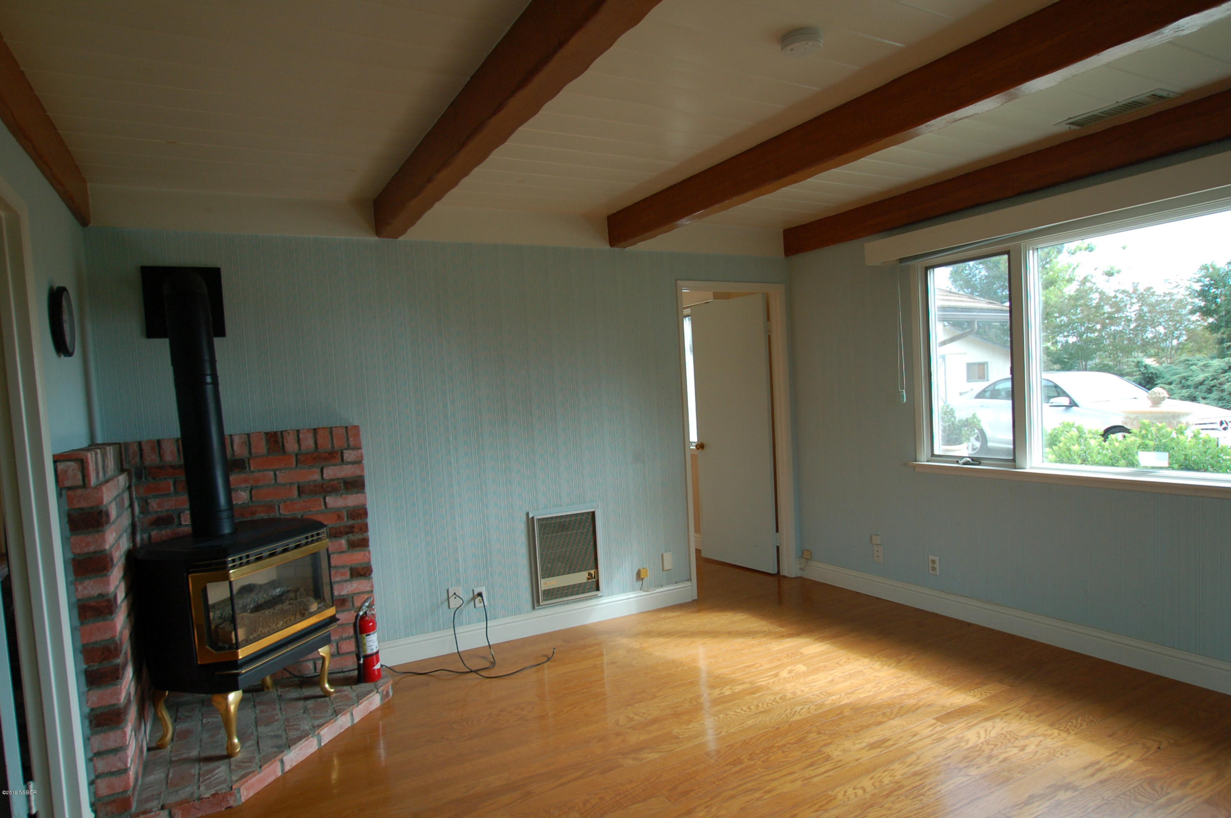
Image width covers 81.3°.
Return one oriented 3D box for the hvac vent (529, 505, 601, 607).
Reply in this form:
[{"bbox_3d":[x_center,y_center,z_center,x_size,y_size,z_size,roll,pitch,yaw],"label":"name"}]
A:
[{"bbox_3d":[-0.292,0.873,4.271,0.437,0.567,0.055,-4,1,-27],"label":"hvac vent"}]

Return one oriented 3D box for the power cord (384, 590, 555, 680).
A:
[{"bbox_3d":[-0.749,1.172,3.768,0.880,0.355,0.480,-4,1,-27],"label":"power cord"}]

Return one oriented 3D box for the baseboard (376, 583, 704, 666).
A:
[{"bbox_3d":[-0.386,1.253,4.240,2.010,0.129,0.018,-4,1,-27],"label":"baseboard"}]

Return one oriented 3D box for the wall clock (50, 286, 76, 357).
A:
[{"bbox_3d":[-2.041,-0.324,2.645,0.040,0.255,0.255,-4,1,-27],"label":"wall clock"}]

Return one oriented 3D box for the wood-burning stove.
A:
[{"bbox_3d":[-1.730,0.362,3.121,0.640,1.975,0.770,-3,1,18],"label":"wood-burning stove"}]

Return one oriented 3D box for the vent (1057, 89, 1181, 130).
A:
[{"bbox_3d":[2.077,-1.242,2.984,0.172,0.015,0.395,-4,1,-27],"label":"vent"}]

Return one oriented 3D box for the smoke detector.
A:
[{"bbox_3d":[0.590,-1.140,2.265,0.132,0.042,0.132,-4,1,-27],"label":"smoke detector"}]

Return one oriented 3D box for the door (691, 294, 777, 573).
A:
[{"bbox_3d":[0.897,0.189,5.531,0.038,2.030,0.810,-4,1,-36],"label":"door"}]

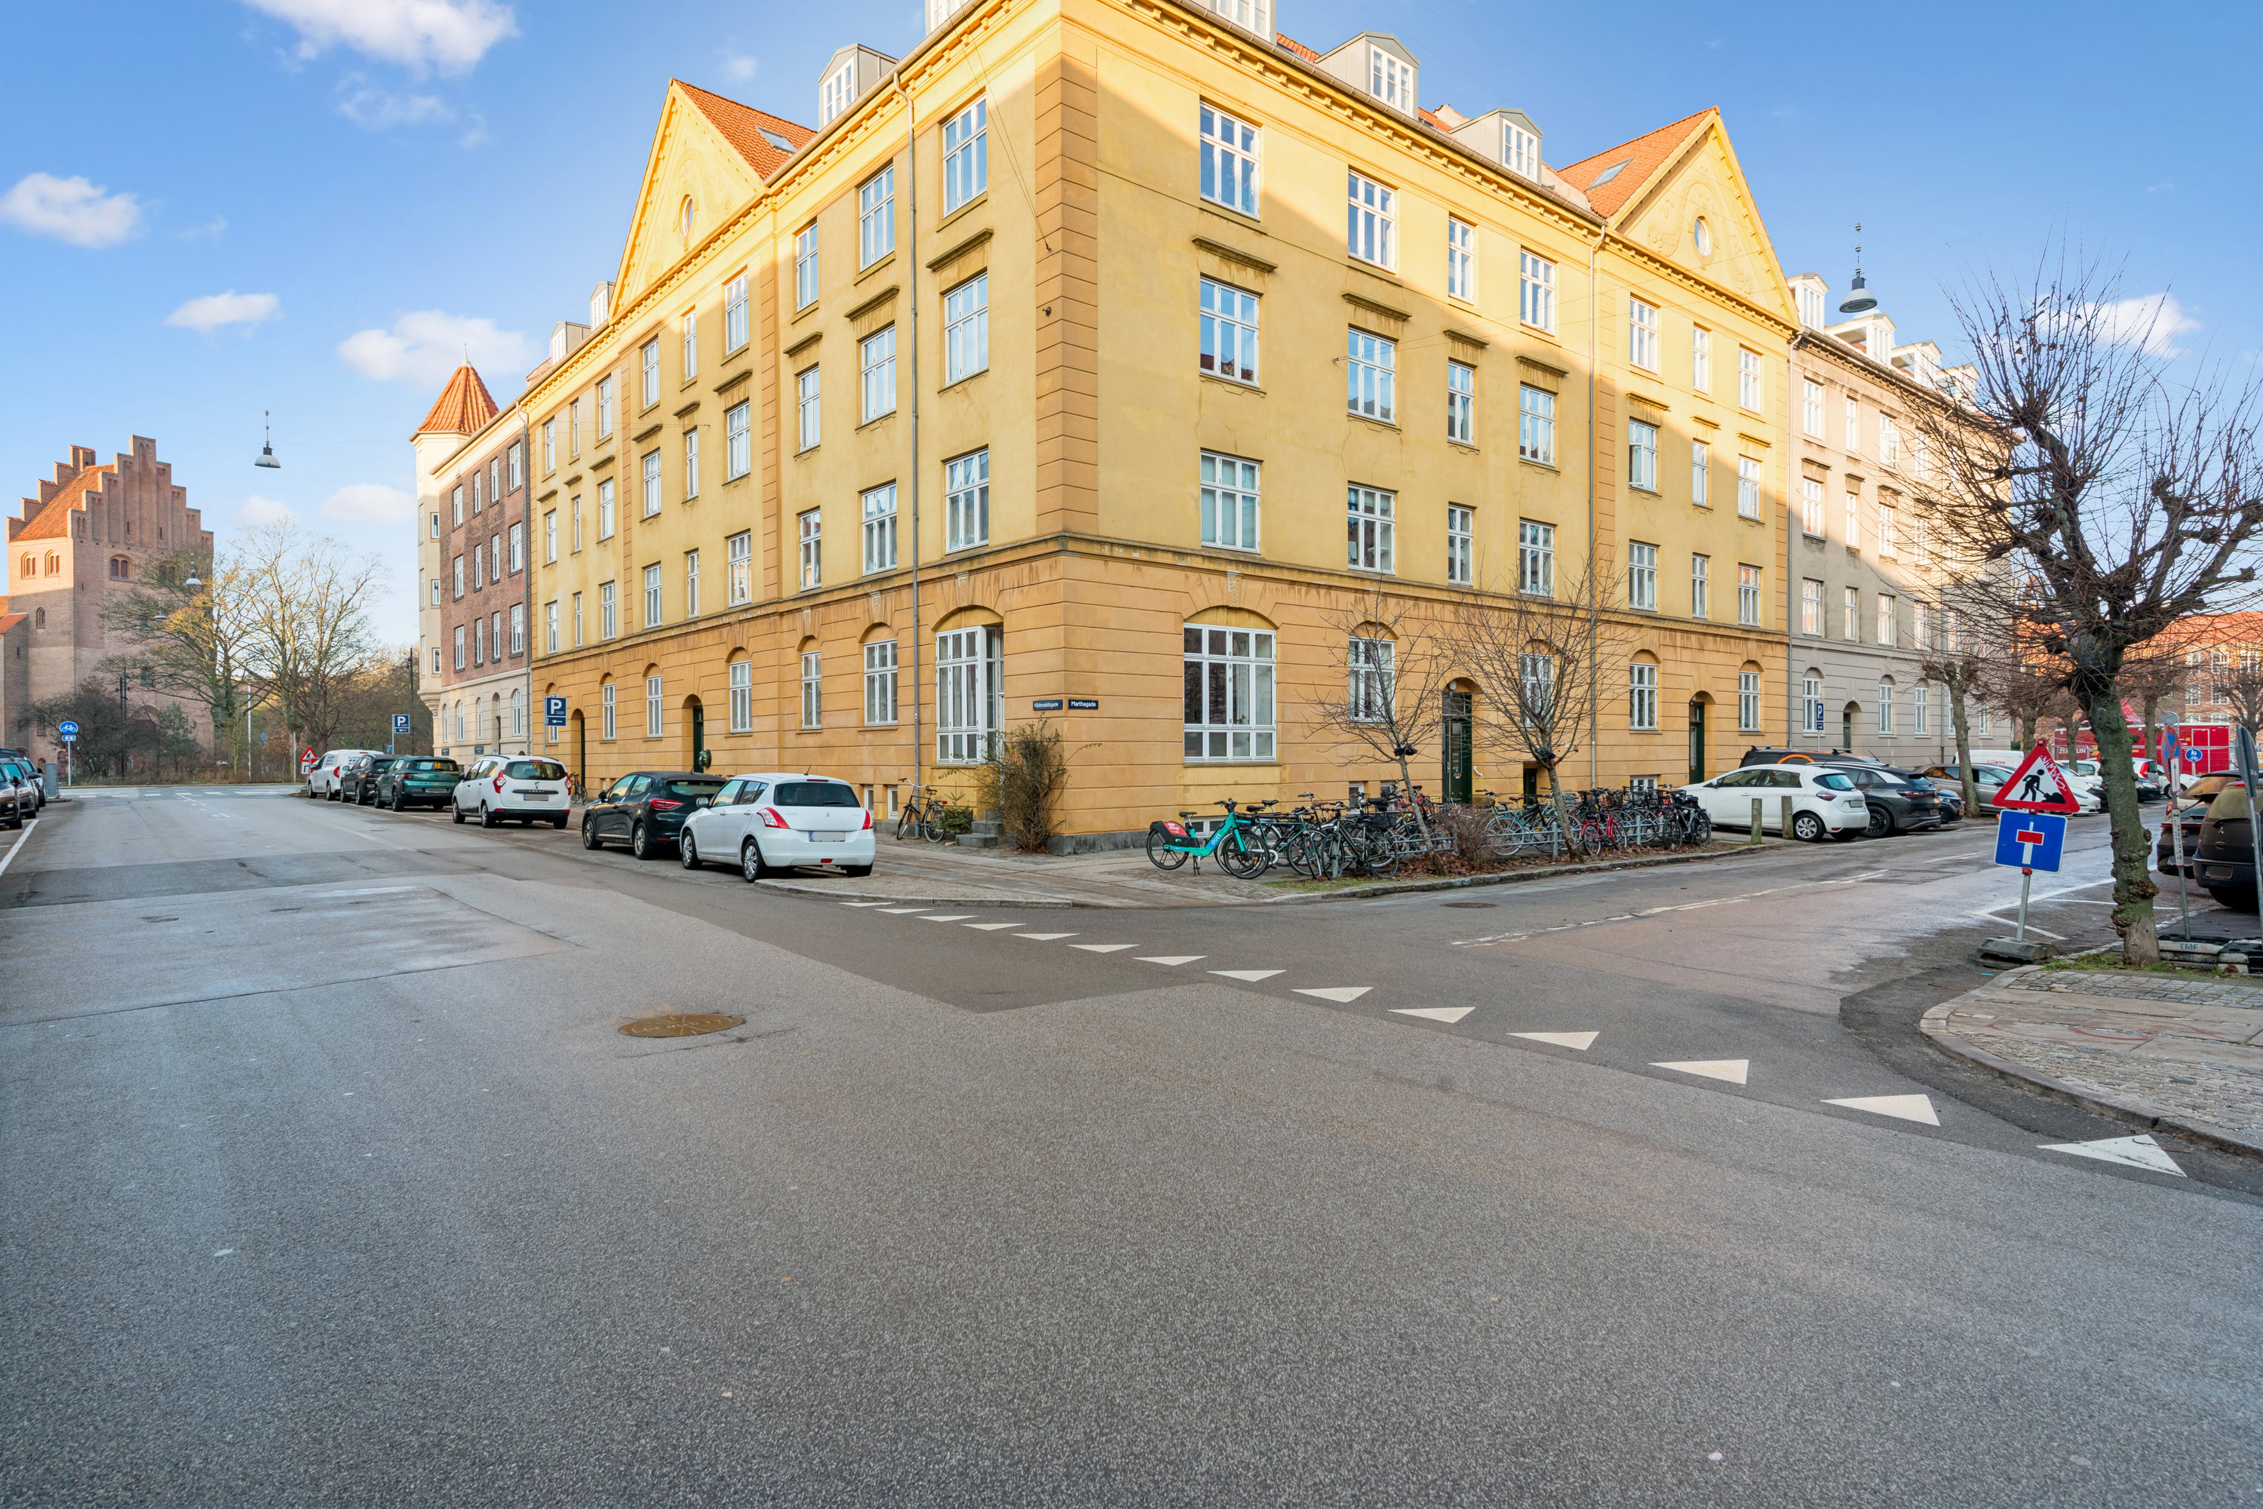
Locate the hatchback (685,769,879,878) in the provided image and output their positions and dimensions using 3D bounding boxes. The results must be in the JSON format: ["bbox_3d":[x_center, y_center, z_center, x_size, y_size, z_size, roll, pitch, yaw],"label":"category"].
[{"bbox_3d":[-5.370,1.000,18.750,1.700,1.510,3.870,0,0,-40],"label":"hatchback"}]

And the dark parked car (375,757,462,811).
[{"bbox_3d":[-22.000,0.900,38.850,1.810,1.570,4.330,0,0,-40],"label":"dark parked car"}]

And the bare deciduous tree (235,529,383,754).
[{"bbox_3d":[-55.000,-6.900,84.000,9.600,16.300,9.000,0,0,-33],"label":"bare deciduous tree"}]

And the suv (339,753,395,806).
[{"bbox_3d":[-25.700,0.860,43.100,1.840,1.620,4.450,0,0,-41],"label":"suv"}]

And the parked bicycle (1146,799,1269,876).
[{"bbox_3d":[1.070,1.160,17.600,1.800,1.070,0.600,0,0,23],"label":"parked bicycle"}]

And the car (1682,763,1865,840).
[{"bbox_3d":[14.400,1.050,28.450,1.780,1.560,4.080,0,0,-37],"label":"car"}]

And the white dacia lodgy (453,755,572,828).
[{"bbox_3d":[-15.150,0.890,30.650,1.750,1.690,4.500,0,0,-40],"label":"white dacia lodgy"}]

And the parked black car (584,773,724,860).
[{"bbox_3d":[-8.430,1.030,22.560,1.790,1.440,4.050,0,0,-40],"label":"parked black car"}]

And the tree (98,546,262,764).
[{"bbox_3d":[-55.200,-5.400,73.000,7.600,13.300,7.600,0,0,-37],"label":"tree"}]

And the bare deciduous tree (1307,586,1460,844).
[{"bbox_3d":[3.450,-0.380,17.400,2.000,3.800,2.000,0,0,0],"label":"bare deciduous tree"}]

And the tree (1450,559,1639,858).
[{"bbox_3d":[6.600,-0.730,20.200,2.800,4.750,2.700,0,0,18],"label":"tree"}]

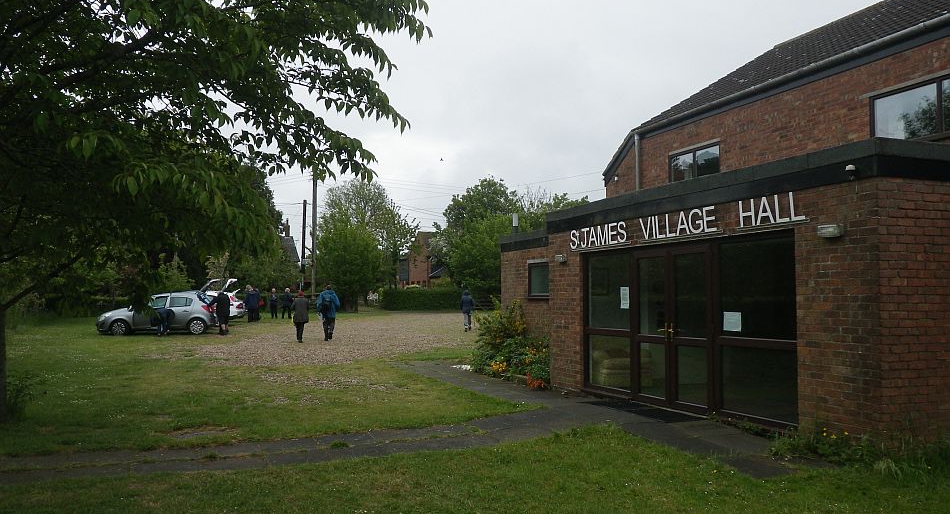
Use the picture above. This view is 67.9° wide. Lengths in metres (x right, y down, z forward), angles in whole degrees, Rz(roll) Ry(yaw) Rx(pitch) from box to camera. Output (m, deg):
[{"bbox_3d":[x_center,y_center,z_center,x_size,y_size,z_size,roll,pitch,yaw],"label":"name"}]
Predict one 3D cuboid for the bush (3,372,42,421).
[{"bbox_3d":[-5.273,1.622,8.200,0.500,0.560,0.500,0,-3,0],"label":"bush"}]

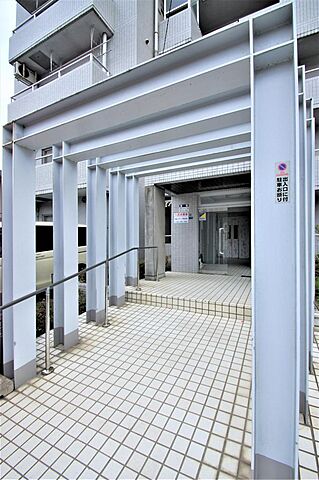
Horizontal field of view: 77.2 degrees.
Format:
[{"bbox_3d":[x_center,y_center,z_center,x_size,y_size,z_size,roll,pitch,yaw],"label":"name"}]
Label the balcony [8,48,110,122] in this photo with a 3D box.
[{"bbox_3d":[-3.880,-5.180,7.640,4.500,1.180,1.000,0,0,26],"label":"balcony"}]

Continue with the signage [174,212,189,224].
[{"bbox_3d":[0.662,-0.650,6.050,0.450,0.330,0.020,0,0,27],"label":"signage"}]

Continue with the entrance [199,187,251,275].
[{"bbox_3d":[1.820,-0.190,5.500,1.500,2.300,0.350,0,0,27],"label":"entrance"}]

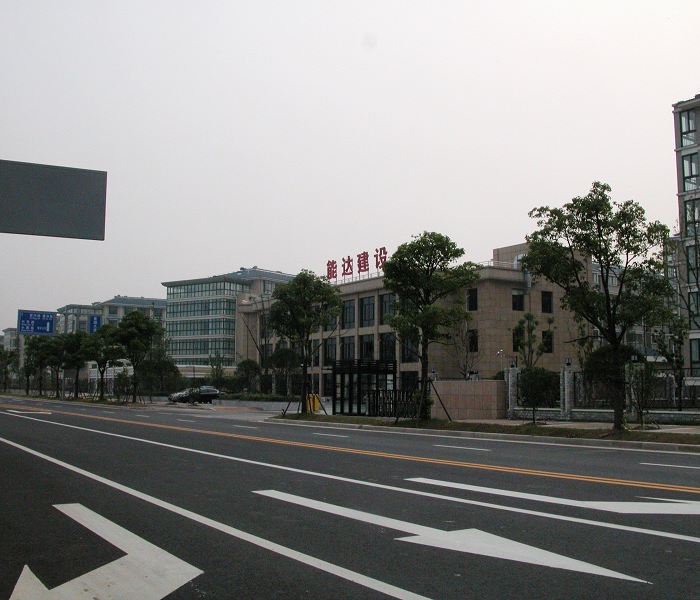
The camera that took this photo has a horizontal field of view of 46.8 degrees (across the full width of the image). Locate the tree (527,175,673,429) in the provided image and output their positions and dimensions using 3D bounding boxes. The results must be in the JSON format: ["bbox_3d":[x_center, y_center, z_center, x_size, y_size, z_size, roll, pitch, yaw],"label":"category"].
[{"bbox_3d":[6.217,0.145,20.400,3.800,6.279,3.800,-2,-7,17],"label":"tree"}]

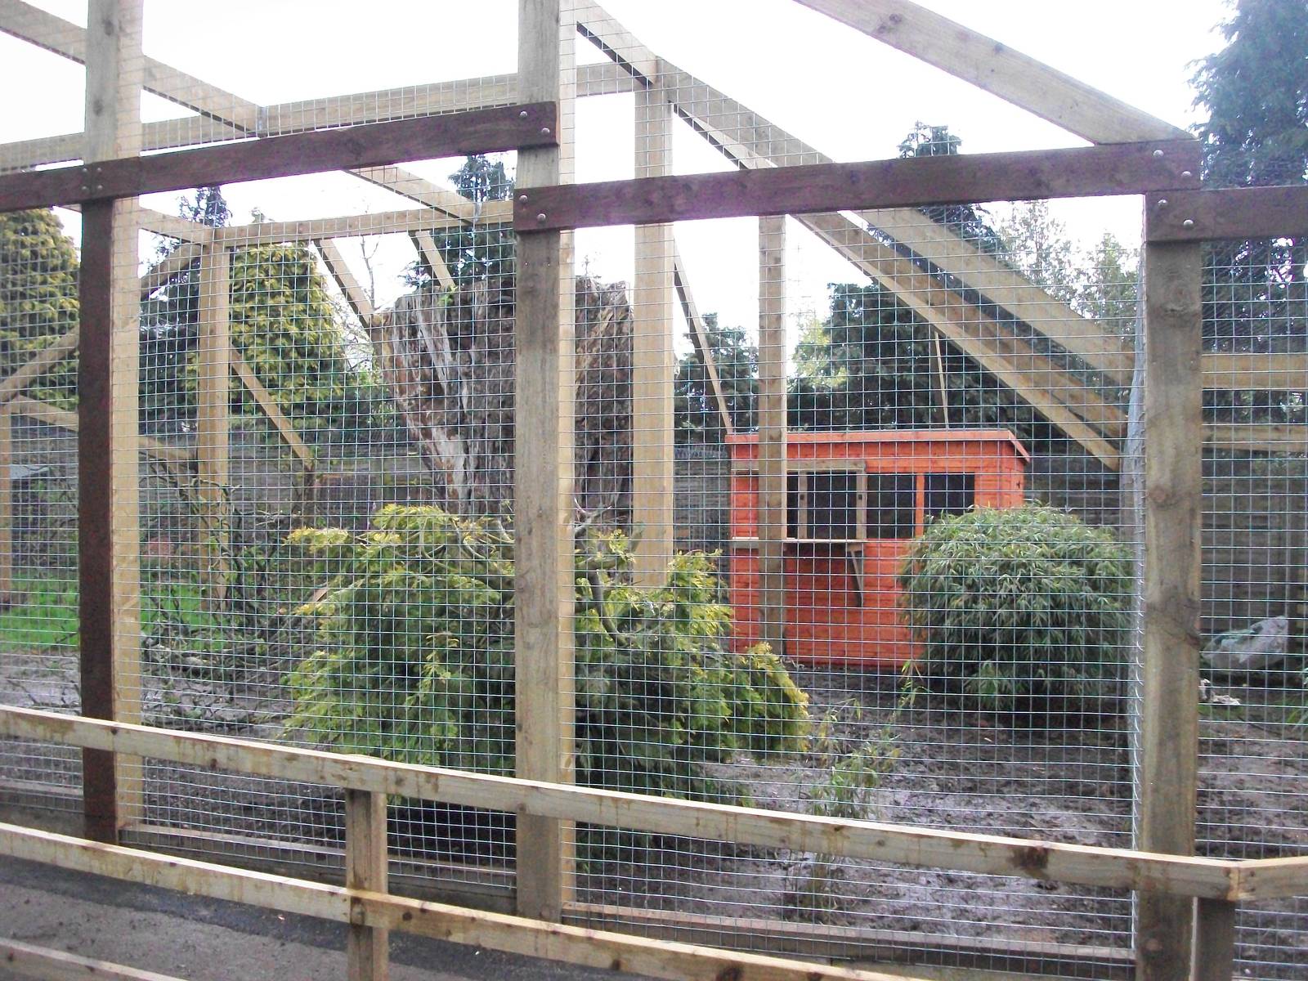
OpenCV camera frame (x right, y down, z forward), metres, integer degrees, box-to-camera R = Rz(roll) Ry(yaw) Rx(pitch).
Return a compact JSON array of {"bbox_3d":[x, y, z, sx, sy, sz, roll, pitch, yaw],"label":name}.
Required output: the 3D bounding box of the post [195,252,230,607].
[{"bbox_3d":[-3.561,-0.501,9.800,0.158,2.998,0.158,0,0,15],"label":"post"}]

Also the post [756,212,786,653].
[{"bbox_3d":[0.807,-0.364,8.200,0.158,3.174,0.158,0,0,18],"label":"post"}]

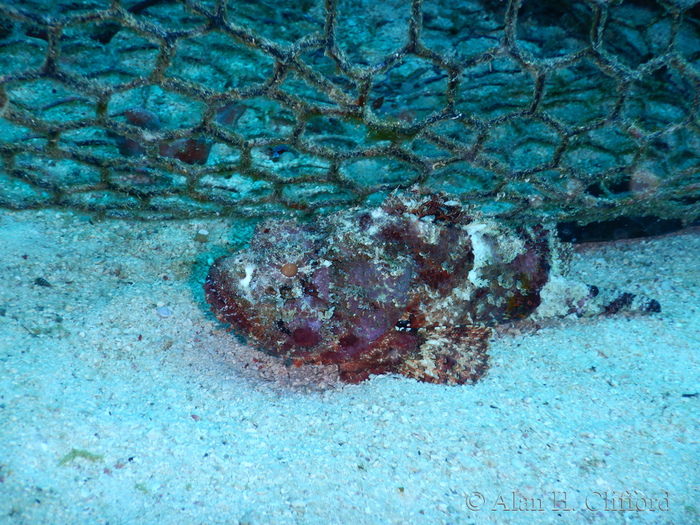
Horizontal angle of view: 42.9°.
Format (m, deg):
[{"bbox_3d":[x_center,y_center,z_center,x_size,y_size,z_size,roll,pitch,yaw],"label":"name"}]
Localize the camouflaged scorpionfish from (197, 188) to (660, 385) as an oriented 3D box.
[{"bbox_3d":[0.047,-0.002,0.474,0.250,0.082,0.107,-2,35,-3],"label":"camouflaged scorpionfish"}]

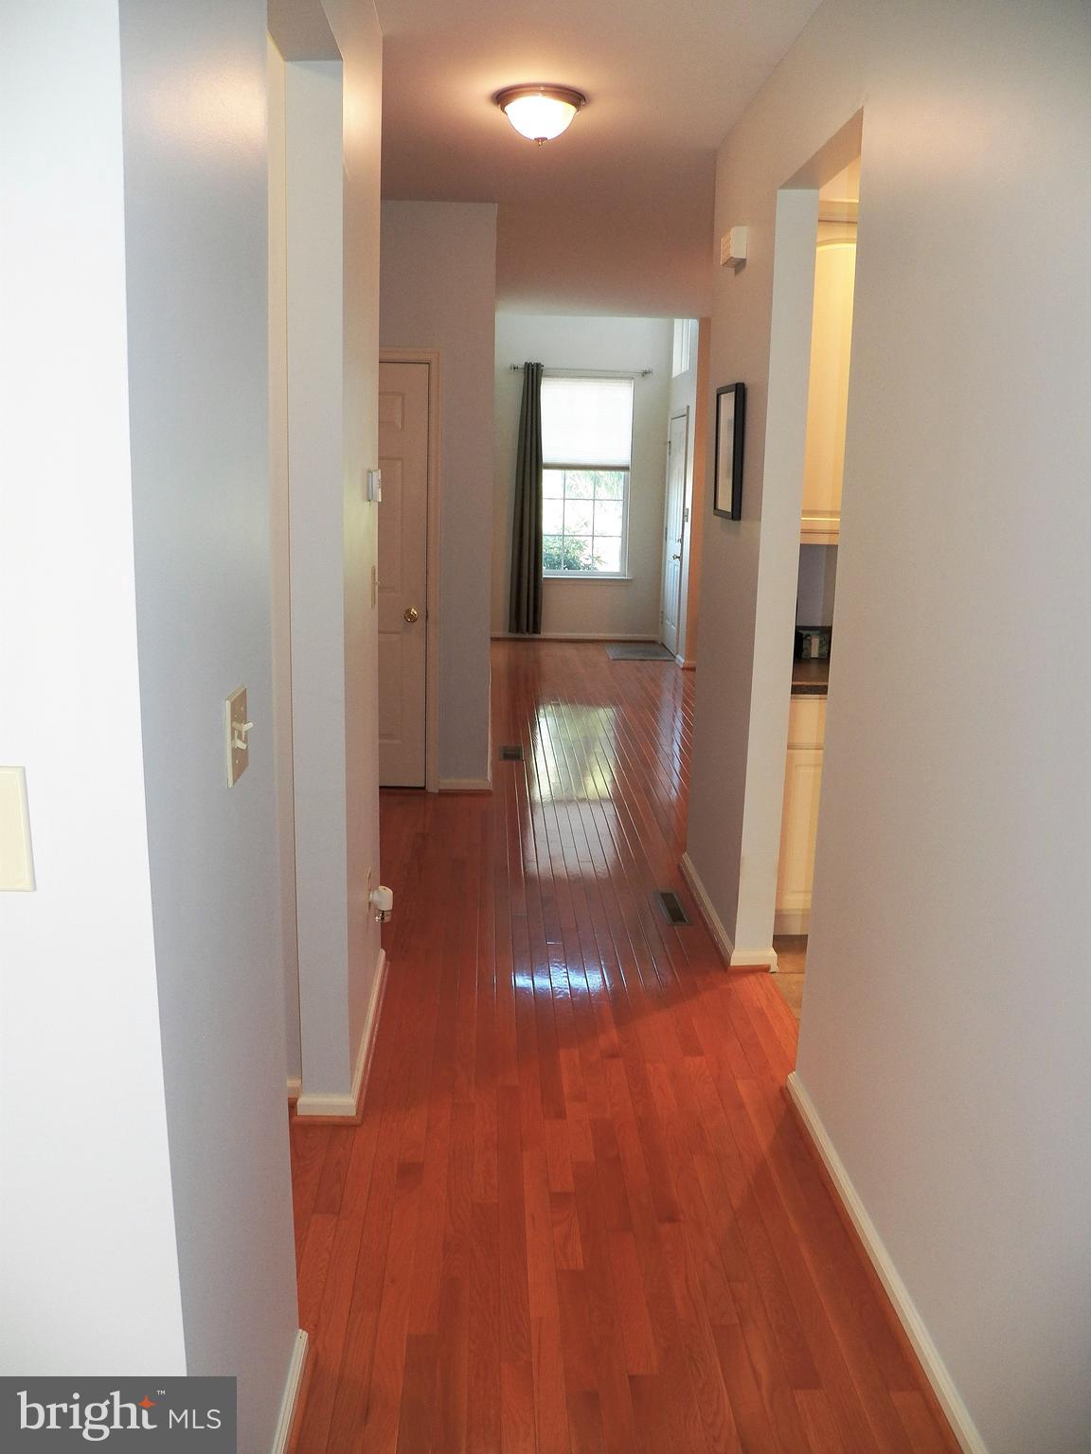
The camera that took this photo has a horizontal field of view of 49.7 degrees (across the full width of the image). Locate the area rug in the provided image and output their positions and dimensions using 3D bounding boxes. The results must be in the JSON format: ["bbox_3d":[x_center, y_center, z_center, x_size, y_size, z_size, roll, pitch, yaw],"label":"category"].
[{"bbox_3d":[0.836,-0.687,10.624,0.540,0.012,1.040,1,12,-3],"label":"area rug"}]

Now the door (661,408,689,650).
[{"bbox_3d":[1.141,-1.718,10.424,0.100,2.135,1.100,1,12,-3],"label":"door"}]

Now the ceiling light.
[{"bbox_3d":[-0.013,-1.879,3.650,0.292,0.138,0.292,1,12,-3],"label":"ceiling light"}]

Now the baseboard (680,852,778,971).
[{"bbox_3d":[0.645,0.642,4.243,0.160,0.095,0.990,1,12,-3],"label":"baseboard"}]

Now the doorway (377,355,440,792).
[{"bbox_3d":[-0.945,-0.725,5.649,0.870,2.110,0.100,1,12,-3],"label":"doorway"}]

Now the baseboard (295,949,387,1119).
[{"bbox_3d":[-0.552,0.826,3.268,0.155,0.085,0.890,1,12,-3],"label":"baseboard"}]

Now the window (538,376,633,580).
[{"bbox_3d":[0.325,-2.320,10.917,0.945,1.841,0.110,1,12,-3],"label":"window"}]

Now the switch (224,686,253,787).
[{"bbox_3d":[-0.399,0.011,1.556,0.021,0.113,0.122,1,12,-3],"label":"switch"}]

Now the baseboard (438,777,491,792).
[{"bbox_3d":[-0.400,0.281,5.854,0.262,0.075,0.025,1,12,-3],"label":"baseboard"}]

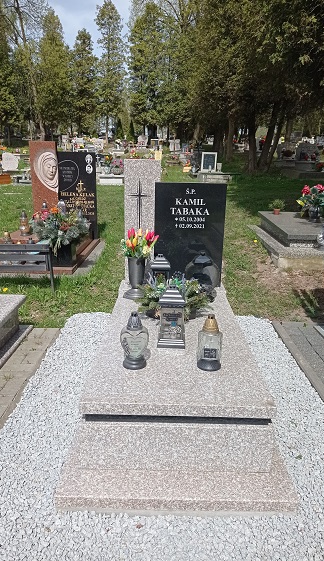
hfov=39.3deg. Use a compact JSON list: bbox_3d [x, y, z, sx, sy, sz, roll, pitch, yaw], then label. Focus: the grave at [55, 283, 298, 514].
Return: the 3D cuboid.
[{"bbox_3d":[0.072,0.465,2.755,0.980,0.440,2.030,1,16,0],"label":"grave"}]

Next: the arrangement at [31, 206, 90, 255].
[{"bbox_3d":[-1.150,-0.574,5.201,0.680,0.550,0.520,1,16,0],"label":"arrangement"}]

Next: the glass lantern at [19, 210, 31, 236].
[{"bbox_3d":[-1.712,-0.715,5.632,0.130,0.305,0.130,1,16,0],"label":"glass lantern"}]

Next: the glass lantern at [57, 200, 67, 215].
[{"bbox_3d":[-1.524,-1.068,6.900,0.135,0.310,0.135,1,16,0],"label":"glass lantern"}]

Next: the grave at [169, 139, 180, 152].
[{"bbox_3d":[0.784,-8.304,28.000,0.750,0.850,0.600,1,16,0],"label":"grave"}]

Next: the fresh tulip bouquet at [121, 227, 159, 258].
[{"bbox_3d":[-0.148,-0.250,3.071,0.260,0.215,0.220,1,16,0],"label":"fresh tulip bouquet"}]

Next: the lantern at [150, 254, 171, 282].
[{"bbox_3d":[-0.009,-0.030,3.385,0.150,0.335,0.150,1,16,0],"label":"lantern"}]

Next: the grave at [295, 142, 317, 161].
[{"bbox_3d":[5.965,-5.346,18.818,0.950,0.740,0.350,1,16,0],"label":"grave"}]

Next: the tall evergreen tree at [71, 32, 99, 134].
[{"bbox_3d":[-7.740,-19.647,45.000,2.700,10.100,2.700,1,16,0],"label":"tall evergreen tree"}]

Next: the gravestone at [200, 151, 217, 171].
[{"bbox_3d":[1.921,-4.822,18.500,0.640,0.780,0.130,1,16,0],"label":"gravestone"}]

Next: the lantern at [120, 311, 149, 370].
[{"bbox_3d":[-0.139,0.296,2.284,0.146,0.295,0.120,1,16,0],"label":"lantern"}]

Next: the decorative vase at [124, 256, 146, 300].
[{"bbox_3d":[-0.184,-0.031,3.134,0.157,0.285,0.157,1,16,0],"label":"decorative vase"}]

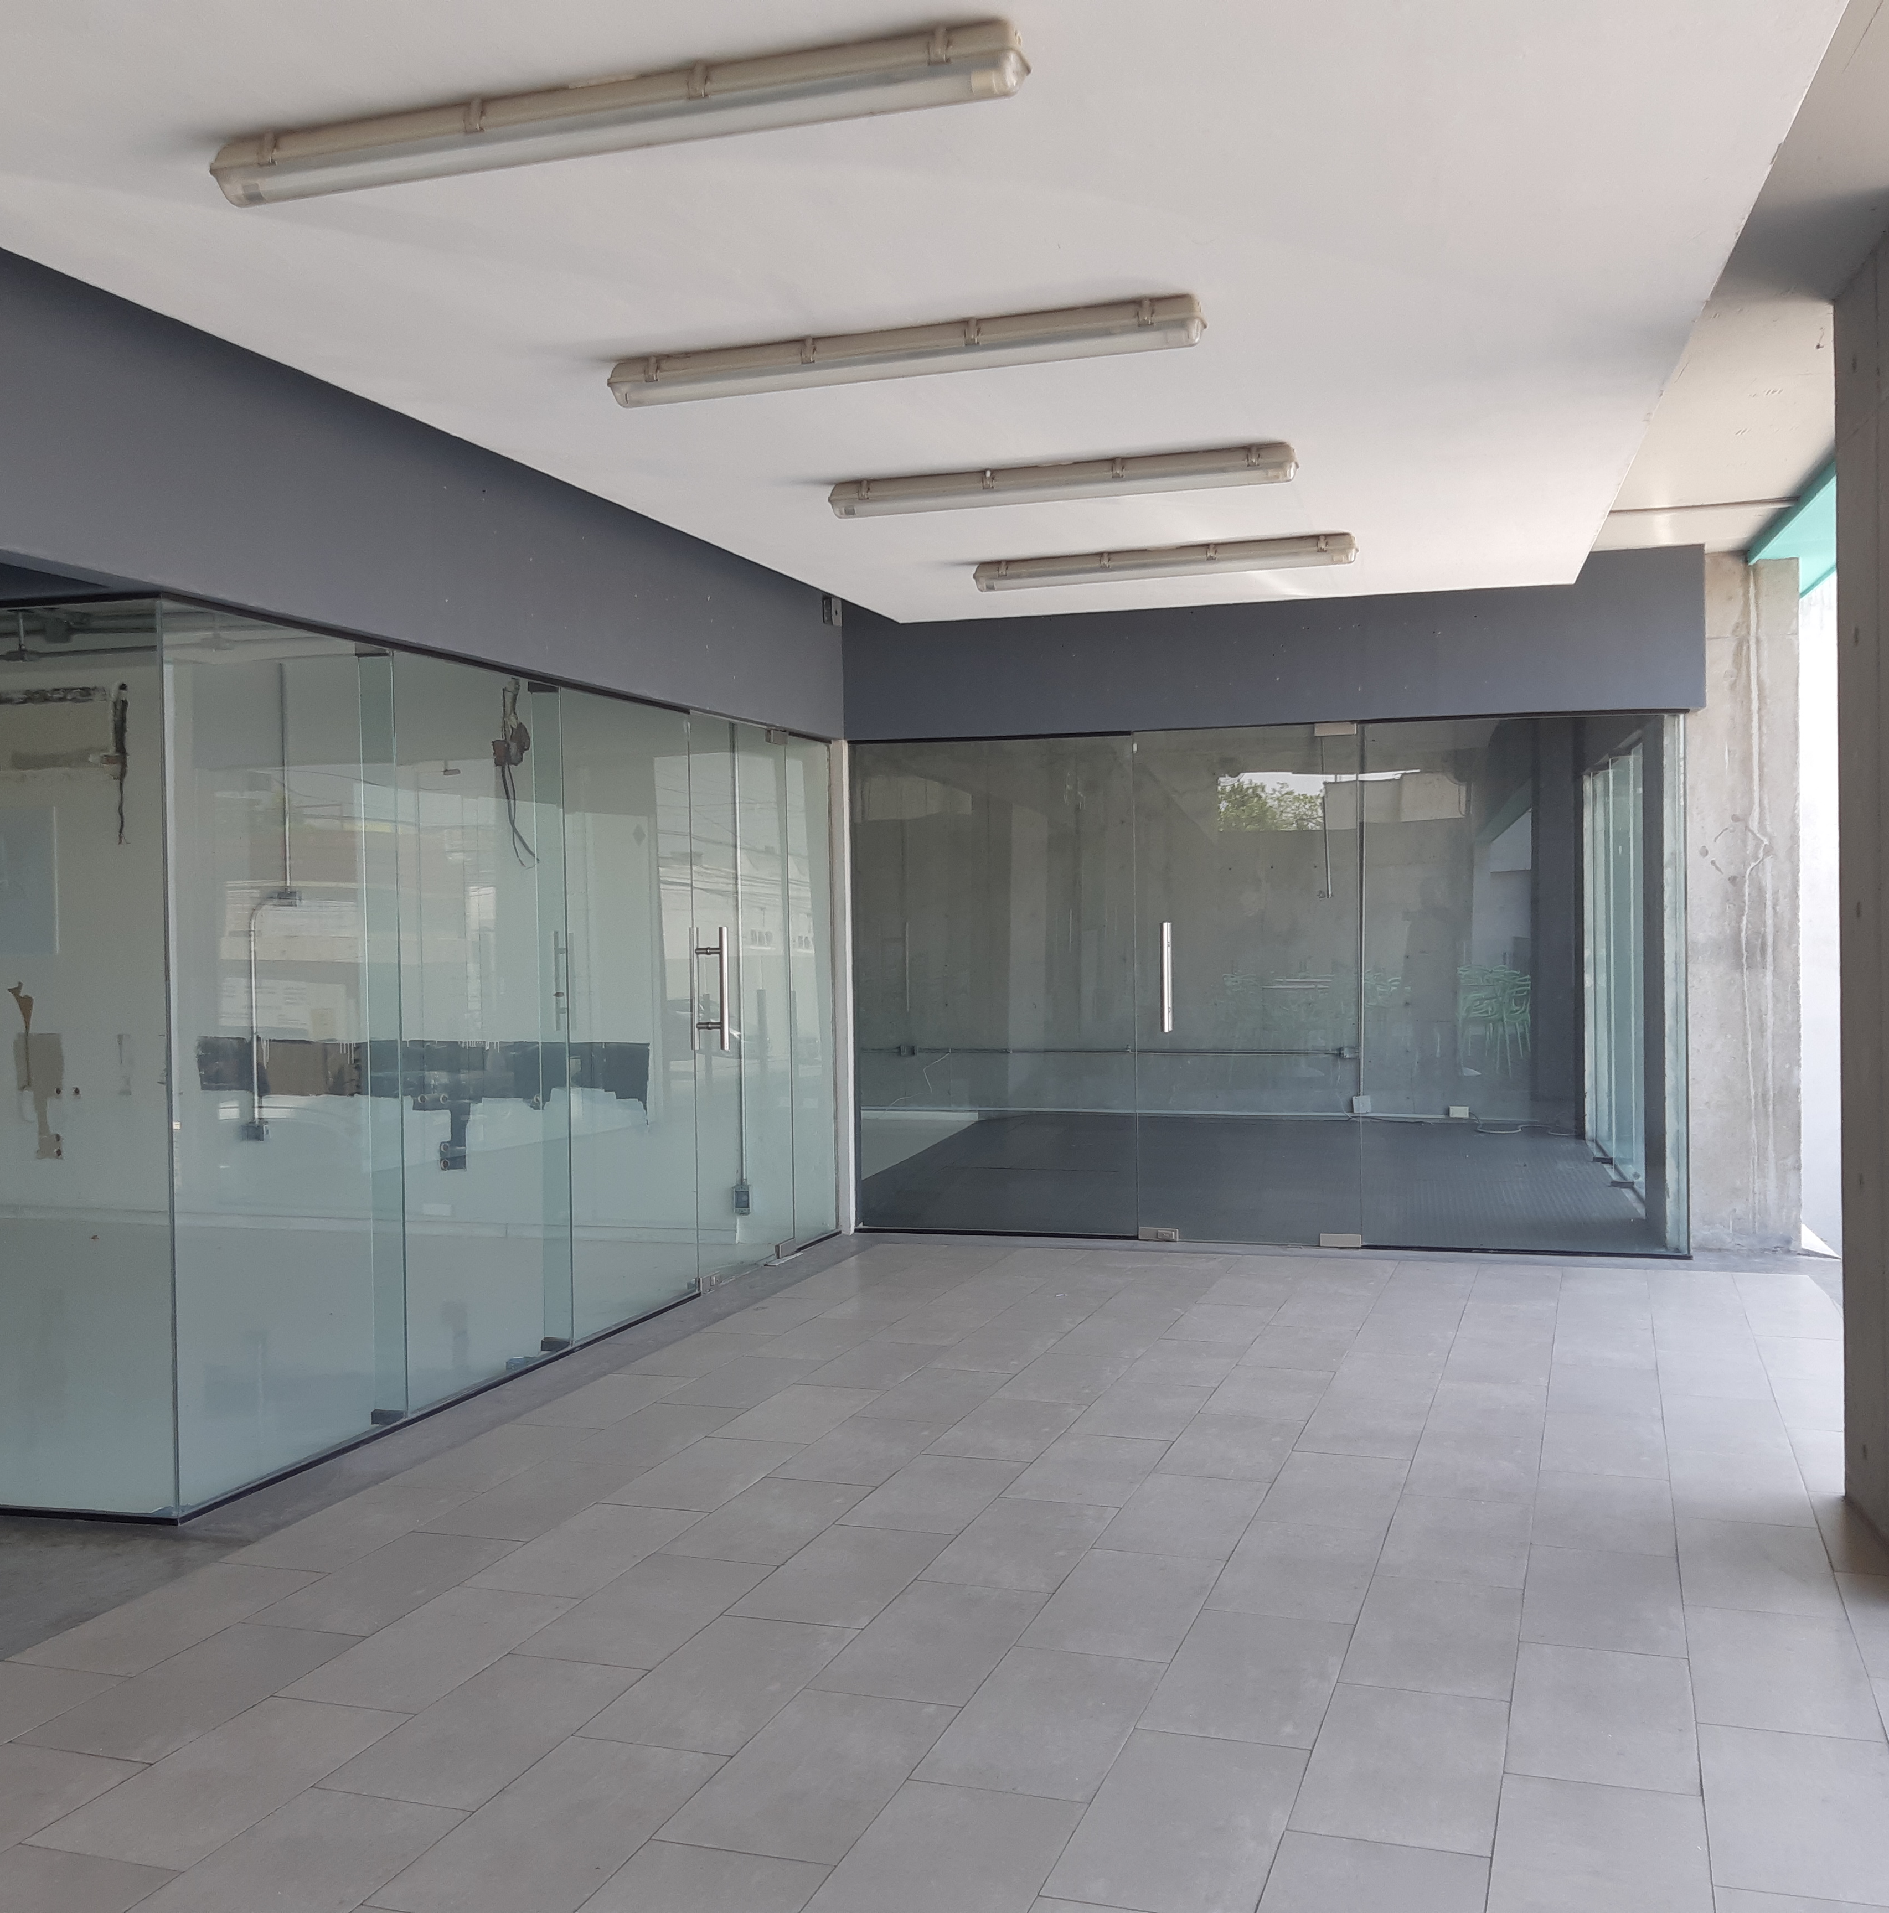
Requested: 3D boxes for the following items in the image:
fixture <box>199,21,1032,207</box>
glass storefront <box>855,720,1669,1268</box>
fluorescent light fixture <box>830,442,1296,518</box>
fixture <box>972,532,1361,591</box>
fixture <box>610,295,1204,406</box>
[{"bbox_3d":[-0.504,-1.219,2.796,1.275,0.092,0.105,-1,1,18],"label":"fixture"},{"bbox_3d":[1.271,0.126,8.185,3.555,2.210,0.080,-1,1,16],"label":"glass storefront"},{"bbox_3d":[0.300,-1.267,5.122,1.275,0.092,0.105,-1,1,18],"label":"fluorescent light fixture"},{"bbox_3d":[0.708,-1.291,6.283,1.275,0.092,0.105,-1,1,18],"label":"fixture"},{"bbox_3d":[-0.101,-1.243,3.955,1.275,0.092,0.105,-1,1,18],"label":"fixture"}]

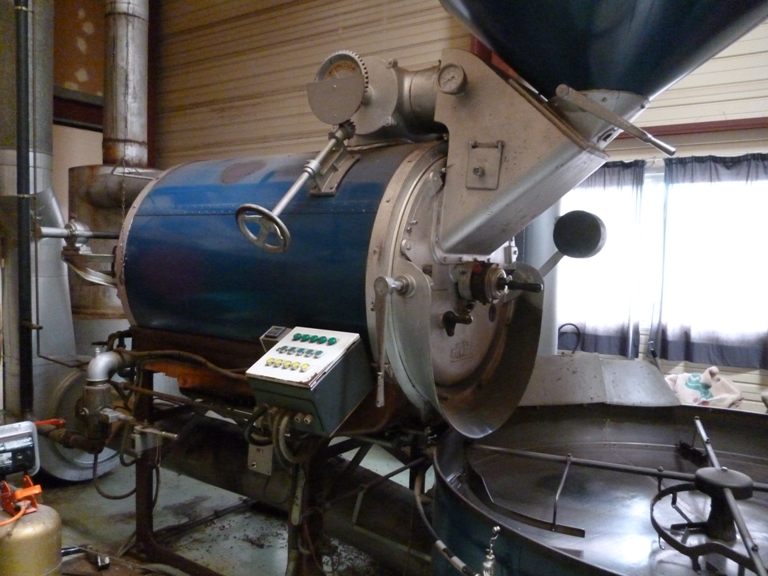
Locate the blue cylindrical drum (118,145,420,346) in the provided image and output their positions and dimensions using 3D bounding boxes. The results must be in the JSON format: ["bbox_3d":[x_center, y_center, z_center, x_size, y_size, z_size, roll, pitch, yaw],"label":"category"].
[{"bbox_3d":[-0.351,-0.077,3.004,1.471,1.130,1.130,4,4,34],"label":"blue cylindrical drum"}]

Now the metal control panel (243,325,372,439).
[{"bbox_3d":[-0.248,0.319,2.169,0.295,0.216,0.281,4,34,36],"label":"metal control panel"}]

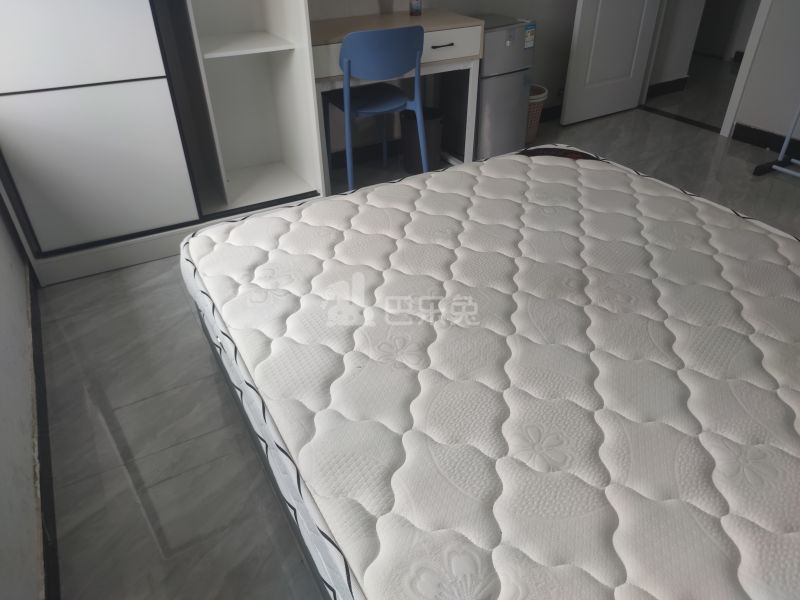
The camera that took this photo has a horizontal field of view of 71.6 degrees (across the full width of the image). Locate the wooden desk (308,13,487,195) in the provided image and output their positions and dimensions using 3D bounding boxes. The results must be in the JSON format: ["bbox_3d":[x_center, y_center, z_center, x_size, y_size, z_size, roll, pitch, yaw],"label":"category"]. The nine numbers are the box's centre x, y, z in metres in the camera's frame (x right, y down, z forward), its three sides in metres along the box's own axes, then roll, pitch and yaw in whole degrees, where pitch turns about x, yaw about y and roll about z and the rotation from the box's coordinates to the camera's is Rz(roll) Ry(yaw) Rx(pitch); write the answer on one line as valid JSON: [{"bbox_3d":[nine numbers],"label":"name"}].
[{"bbox_3d":[-0.123,-1.022,2.880,0.991,0.758,0.462,-20,39,-26],"label":"wooden desk"}]

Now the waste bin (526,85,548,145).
[{"bbox_3d":[0.776,-1.145,3.465,0.269,0.299,0.269,-18,38,-24],"label":"waste bin"}]

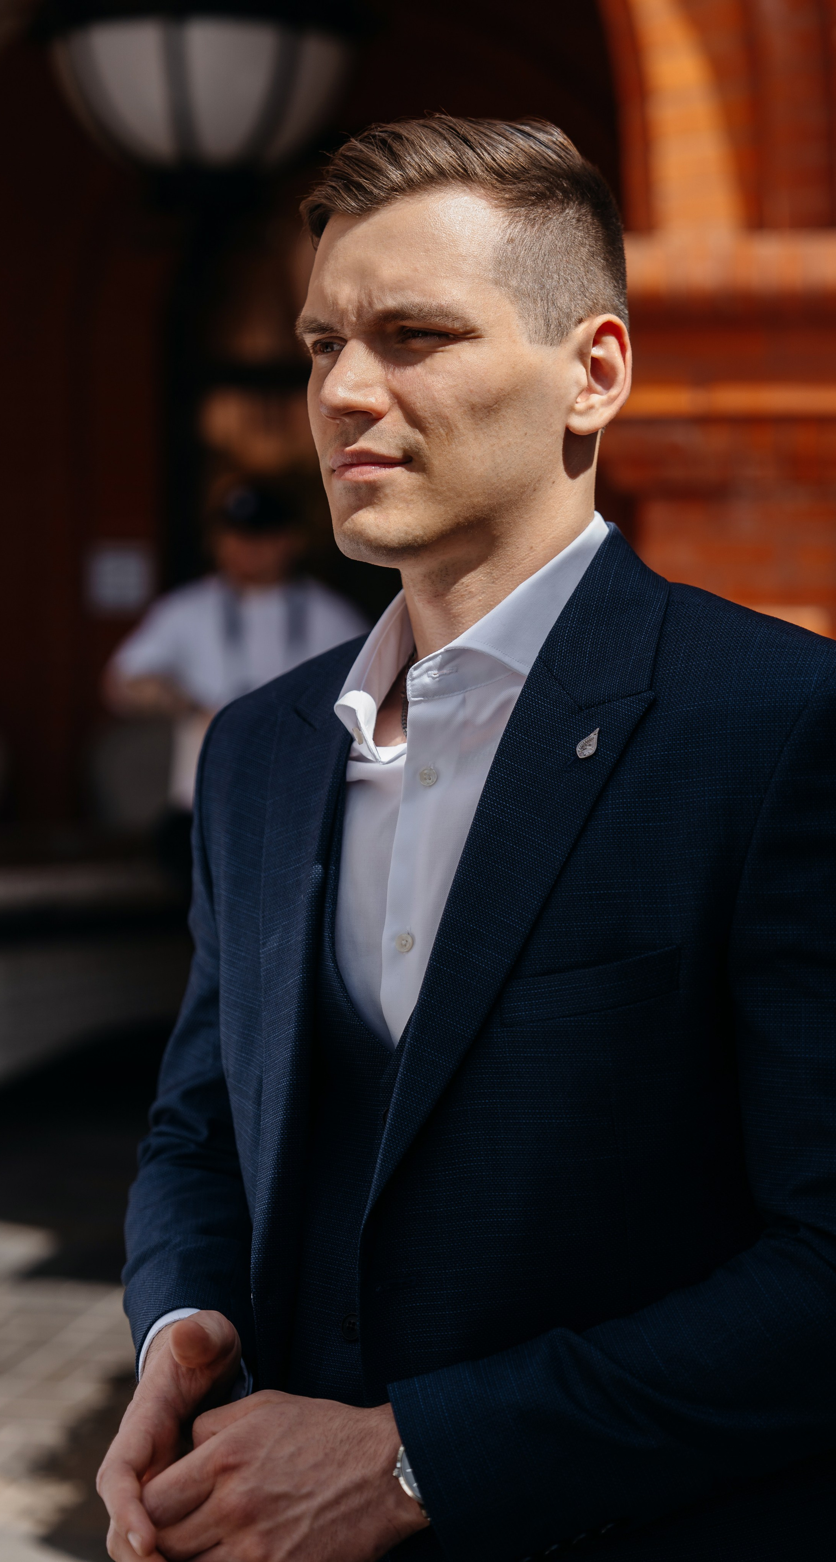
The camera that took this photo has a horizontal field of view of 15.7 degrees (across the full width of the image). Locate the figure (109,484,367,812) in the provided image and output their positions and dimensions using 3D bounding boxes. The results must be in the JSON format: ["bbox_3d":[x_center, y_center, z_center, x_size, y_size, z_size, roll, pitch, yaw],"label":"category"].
[{"bbox_3d":[-0.430,0.110,8.020,0.700,1.770,0.420,0,4,3],"label":"figure"}]

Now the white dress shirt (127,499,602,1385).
[{"bbox_3d":[0.022,0.200,1.700,0.520,0.700,0.340,3,5,38],"label":"white dress shirt"}]

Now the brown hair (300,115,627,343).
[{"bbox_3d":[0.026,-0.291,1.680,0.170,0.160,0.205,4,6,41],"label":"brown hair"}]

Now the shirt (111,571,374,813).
[{"bbox_3d":[-0.430,-0.235,8.000,0.660,0.620,0.330,0,4,3],"label":"shirt"}]

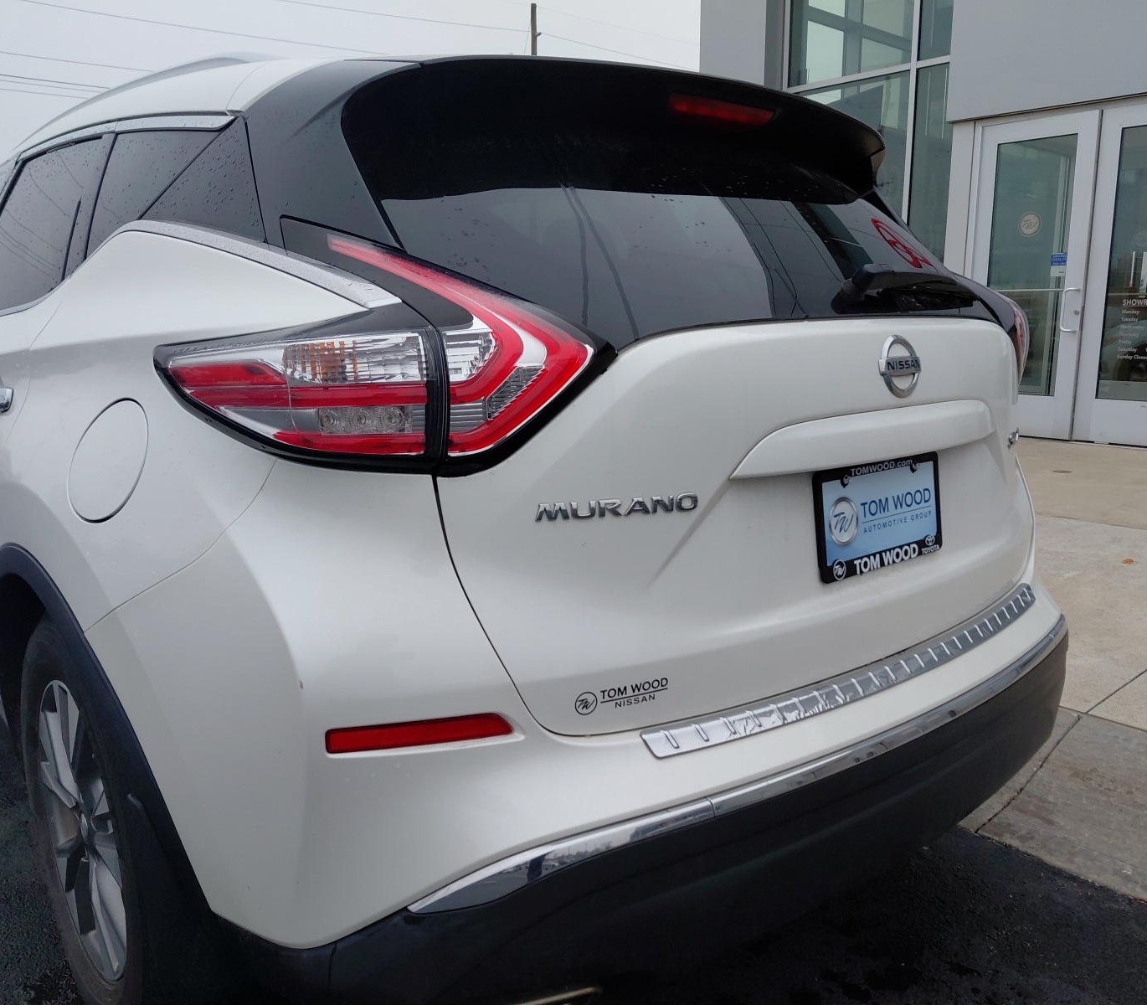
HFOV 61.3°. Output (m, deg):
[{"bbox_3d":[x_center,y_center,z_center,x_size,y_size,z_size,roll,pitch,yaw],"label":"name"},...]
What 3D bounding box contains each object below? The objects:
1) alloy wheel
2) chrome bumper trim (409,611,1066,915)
[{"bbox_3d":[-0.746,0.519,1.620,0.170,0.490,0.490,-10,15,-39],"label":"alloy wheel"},{"bbox_3d":[0.459,0.330,1.469,1.500,0.130,0.235,-10,15,-39],"label":"chrome bumper trim"}]

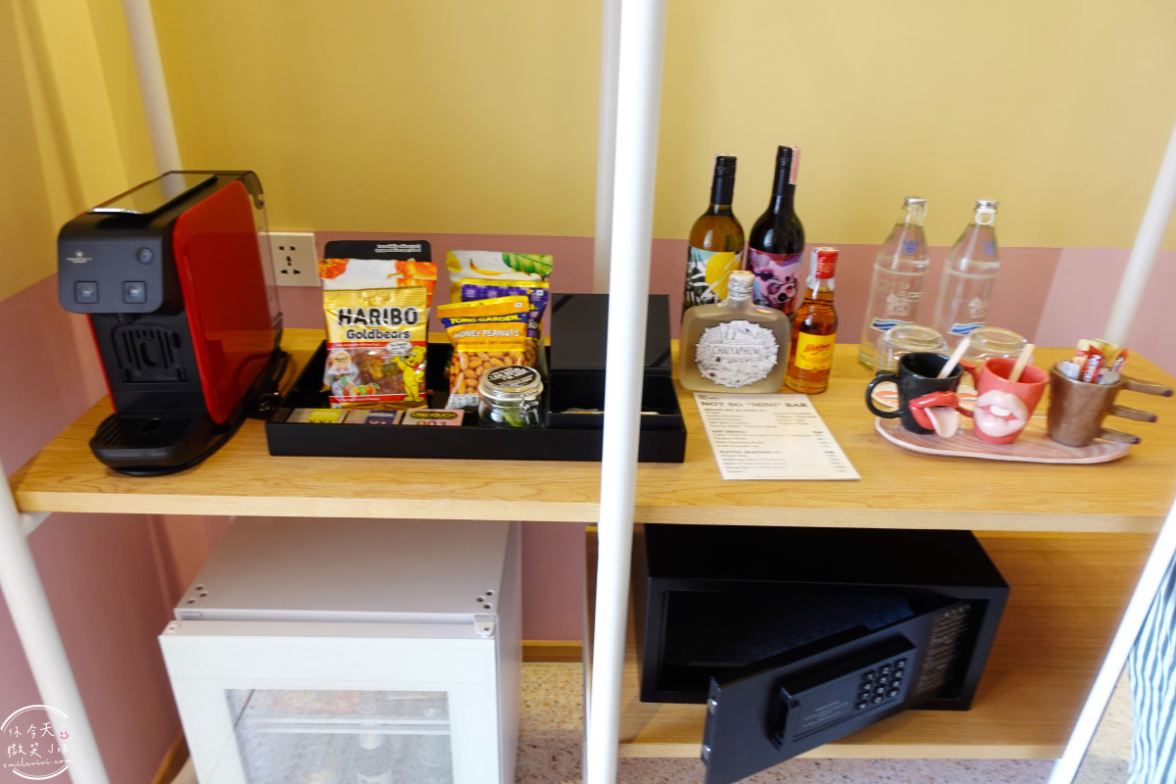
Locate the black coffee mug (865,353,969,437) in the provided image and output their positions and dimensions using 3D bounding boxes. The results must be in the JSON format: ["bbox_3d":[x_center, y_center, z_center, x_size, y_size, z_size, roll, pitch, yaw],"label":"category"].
[{"bbox_3d":[0.389,0.005,0.931,0.104,0.081,0.088,1,26,-1],"label":"black coffee mug"}]

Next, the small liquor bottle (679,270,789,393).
[{"bbox_3d":[0.191,-0.083,1.030,0.142,0.158,0.056,1,26,-1],"label":"small liquor bottle"}]

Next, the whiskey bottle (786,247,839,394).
[{"bbox_3d":[0.299,-0.095,1.030,0.059,0.187,0.059,-1,26,-6],"label":"whiskey bottle"}]

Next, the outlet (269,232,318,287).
[{"bbox_3d":[-0.467,-0.209,1.230,0.086,0.086,0.009,1,26,-1],"label":"outlet"}]

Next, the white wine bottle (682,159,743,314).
[{"bbox_3d":[0.173,-0.174,1.066,0.074,0.288,0.074,1,26,-1],"label":"white wine bottle"}]

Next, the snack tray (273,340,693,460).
[{"bbox_3d":[-0.122,0.006,0.962,0.458,0.040,0.228,1,26,-1],"label":"snack tray"}]

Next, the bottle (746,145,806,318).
[{"bbox_3d":[0.250,-0.177,1.065,0.075,0.300,0.075,1,26,-1],"label":"bottle"}]

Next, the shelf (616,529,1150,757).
[{"bbox_3d":[0.503,0.348,1.166,1.005,0.025,0.442,1,26,-1],"label":"shelf"}]

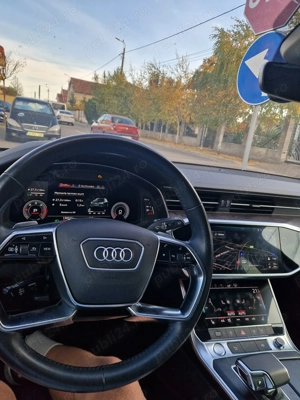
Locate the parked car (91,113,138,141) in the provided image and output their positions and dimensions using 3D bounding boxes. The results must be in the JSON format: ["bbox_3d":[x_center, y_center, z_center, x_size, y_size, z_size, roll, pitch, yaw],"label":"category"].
[{"bbox_3d":[-2.130,-4.110,15.300,1.710,1.430,4.350,-2,18,-25],"label":"parked car"}]

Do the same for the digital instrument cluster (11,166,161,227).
[{"bbox_3d":[-0.130,-0.005,0.612,0.350,0.128,0.050,1,-3,-25],"label":"digital instrument cluster"}]

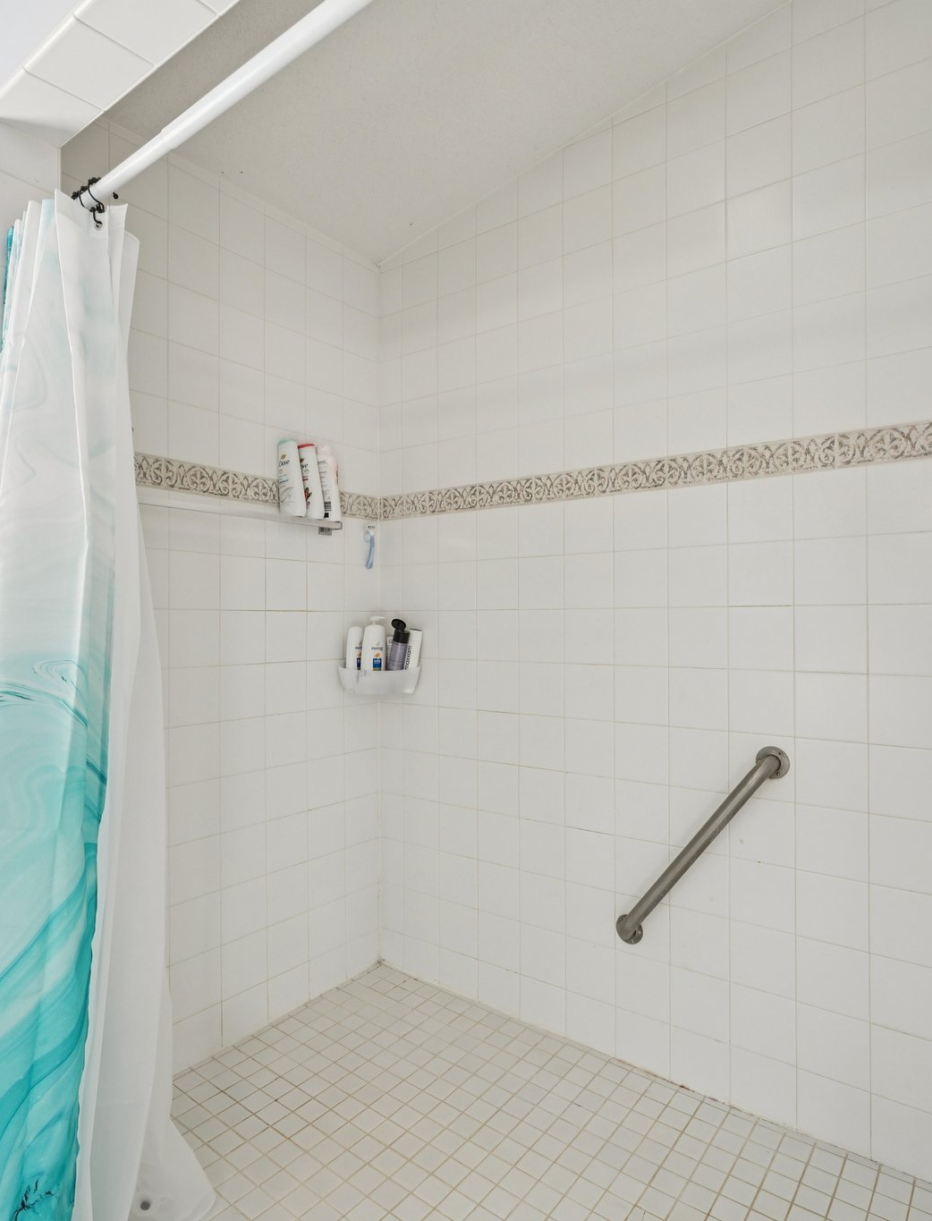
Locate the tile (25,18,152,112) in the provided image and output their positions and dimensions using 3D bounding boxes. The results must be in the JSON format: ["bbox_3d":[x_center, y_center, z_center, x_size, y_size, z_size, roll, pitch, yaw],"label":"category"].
[{"bbox_3d":[-0.545,-0.792,1.033,0.152,0.010,0.112,-1,0,36],"label":"tile"}]

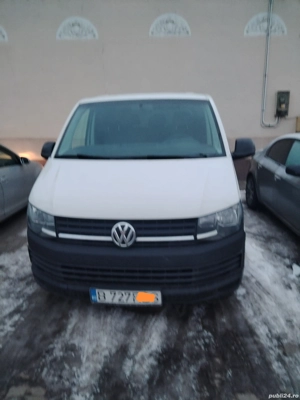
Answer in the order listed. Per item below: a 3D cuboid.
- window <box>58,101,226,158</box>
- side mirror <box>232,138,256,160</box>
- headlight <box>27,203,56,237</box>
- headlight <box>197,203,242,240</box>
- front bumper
[{"bbox_3d":[-0.090,-0.729,3.053,1.660,0.140,0.870,0,55,6],"label":"window"},{"bbox_3d":[0.965,-0.526,3.096,0.230,0.220,0.150,0,12,6],"label":"side mirror"},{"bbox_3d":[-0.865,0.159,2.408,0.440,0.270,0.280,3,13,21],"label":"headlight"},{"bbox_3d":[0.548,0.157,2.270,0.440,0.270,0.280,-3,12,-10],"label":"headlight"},{"bbox_3d":[-0.154,0.522,2.380,1.870,0.470,0.520,0,12,6],"label":"front bumper"}]

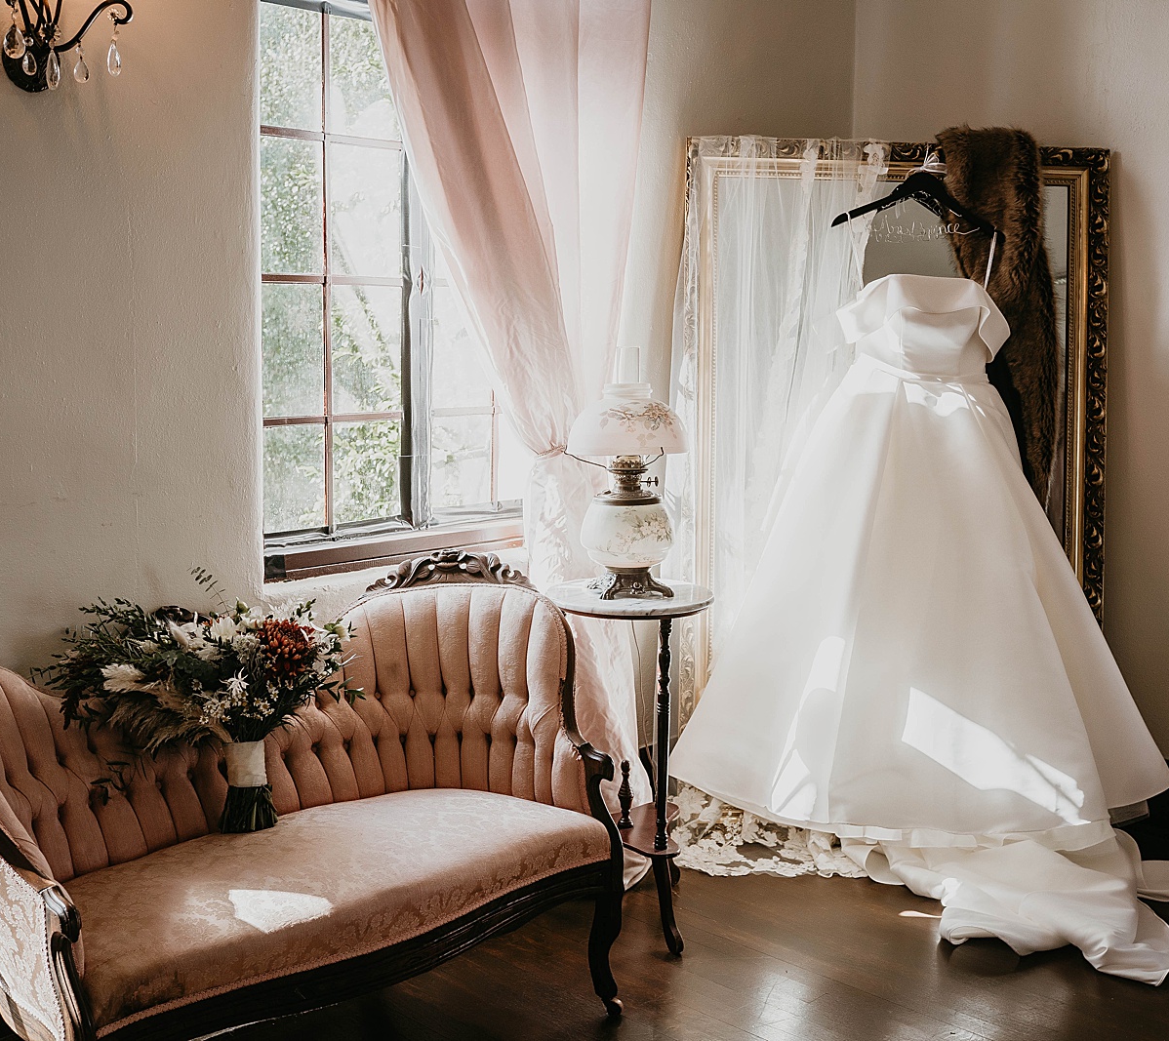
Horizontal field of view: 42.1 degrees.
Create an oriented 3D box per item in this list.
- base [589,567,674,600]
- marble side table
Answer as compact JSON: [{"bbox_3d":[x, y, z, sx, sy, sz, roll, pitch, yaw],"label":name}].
[{"bbox_3d":[0.102,0.130,3.350,0.150,0.055,0.145,-1,8,-16],"label":"base"},{"bbox_3d":[0.091,0.528,3.376,0.370,0.742,0.385,1,8,0],"label":"marble side table"}]

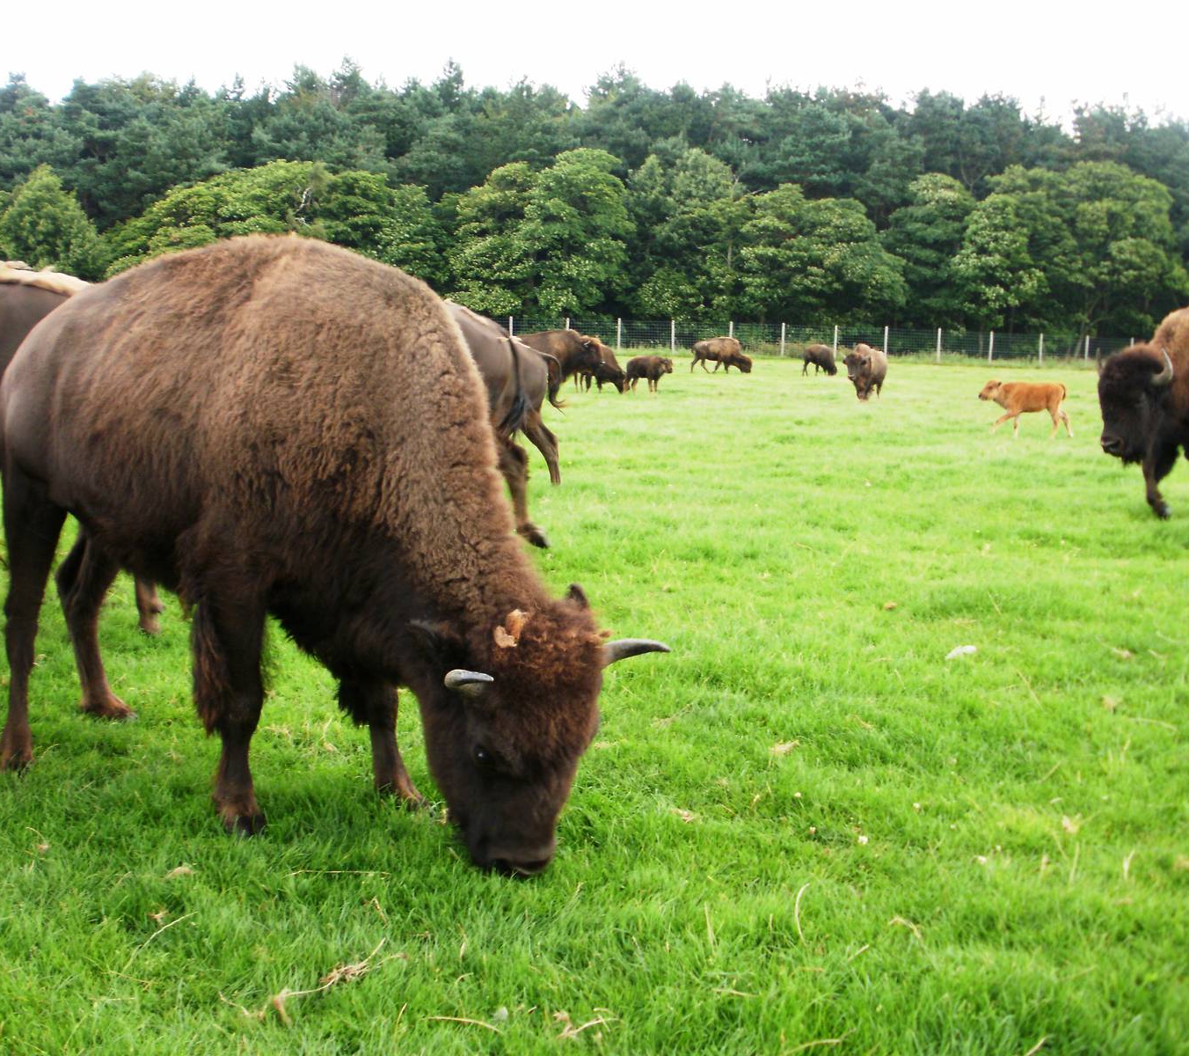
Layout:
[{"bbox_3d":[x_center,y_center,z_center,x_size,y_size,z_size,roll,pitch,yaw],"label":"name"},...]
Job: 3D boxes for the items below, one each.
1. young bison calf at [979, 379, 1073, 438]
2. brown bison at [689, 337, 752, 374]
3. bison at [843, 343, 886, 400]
[{"bbox_3d":[5.985,-1.647,20.300,1.240,0.790,0.360,3,8,7],"label":"young bison calf"},{"bbox_3d":[4.468,-6.093,51.500,2.100,1.260,0.620,3,8,10],"label":"brown bison"},{"bbox_3d":[6.246,-3.618,33.800,0.640,1.280,1.950,5,8,23],"label":"bison"}]

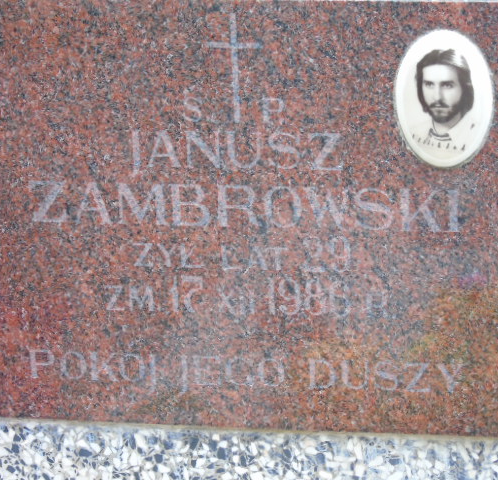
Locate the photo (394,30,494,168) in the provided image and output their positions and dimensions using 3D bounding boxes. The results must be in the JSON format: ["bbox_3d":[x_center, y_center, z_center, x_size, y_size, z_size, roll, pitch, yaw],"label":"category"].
[{"bbox_3d":[0.172,-0.125,3.034,0.089,0.125,0.010,2,16,12],"label":"photo"}]

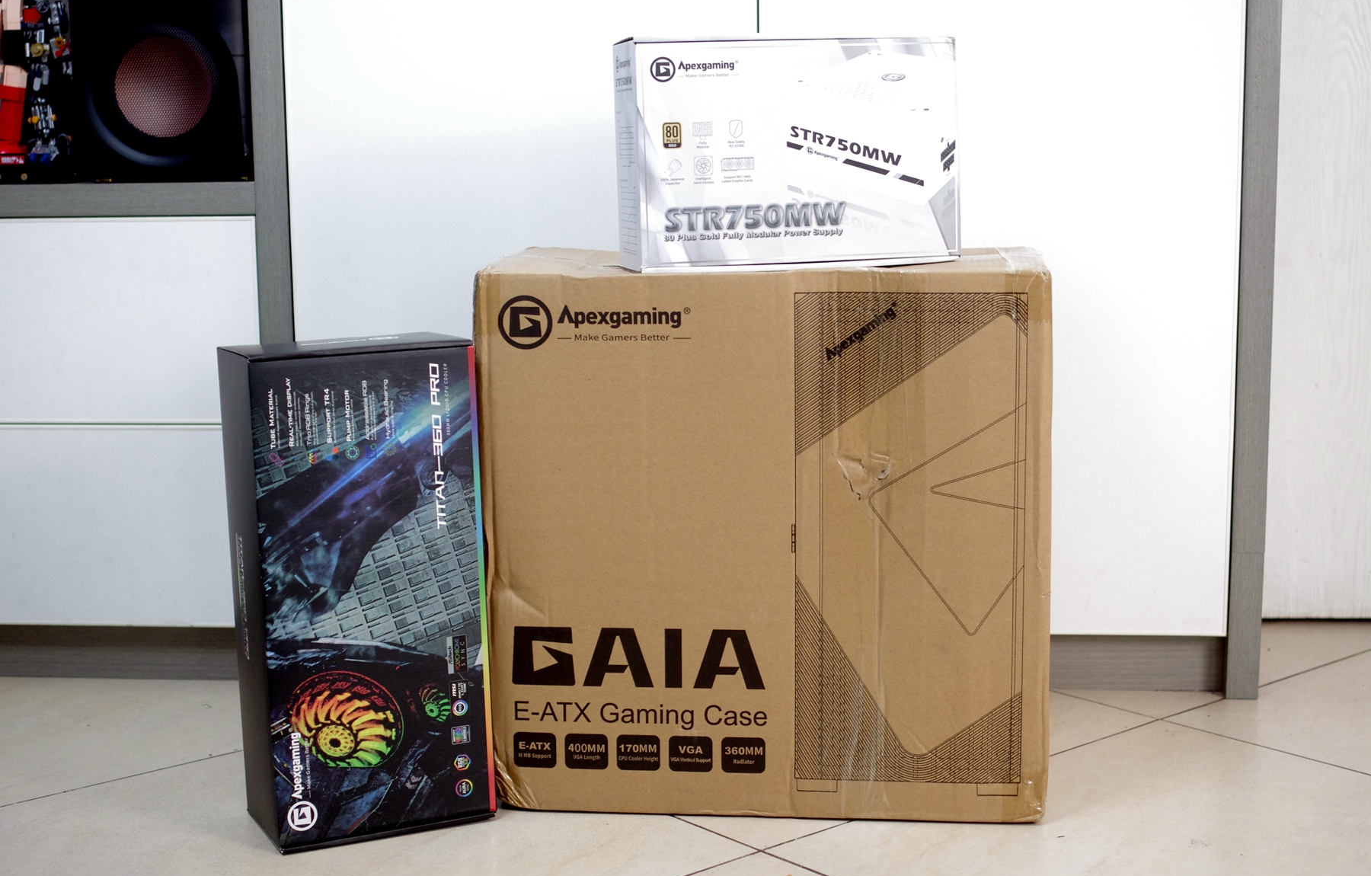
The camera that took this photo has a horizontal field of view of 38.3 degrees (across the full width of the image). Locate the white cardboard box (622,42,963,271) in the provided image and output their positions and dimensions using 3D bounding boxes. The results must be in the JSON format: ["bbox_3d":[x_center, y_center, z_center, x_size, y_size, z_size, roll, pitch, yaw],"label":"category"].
[{"bbox_3d":[0.098,-0.277,1.921,0.318,0.213,0.091,-4,9,-15],"label":"white cardboard box"}]

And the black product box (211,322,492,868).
[{"bbox_3d":[-0.316,0.140,1.905,0.210,0.461,0.136,-6,9,-25],"label":"black product box"}]

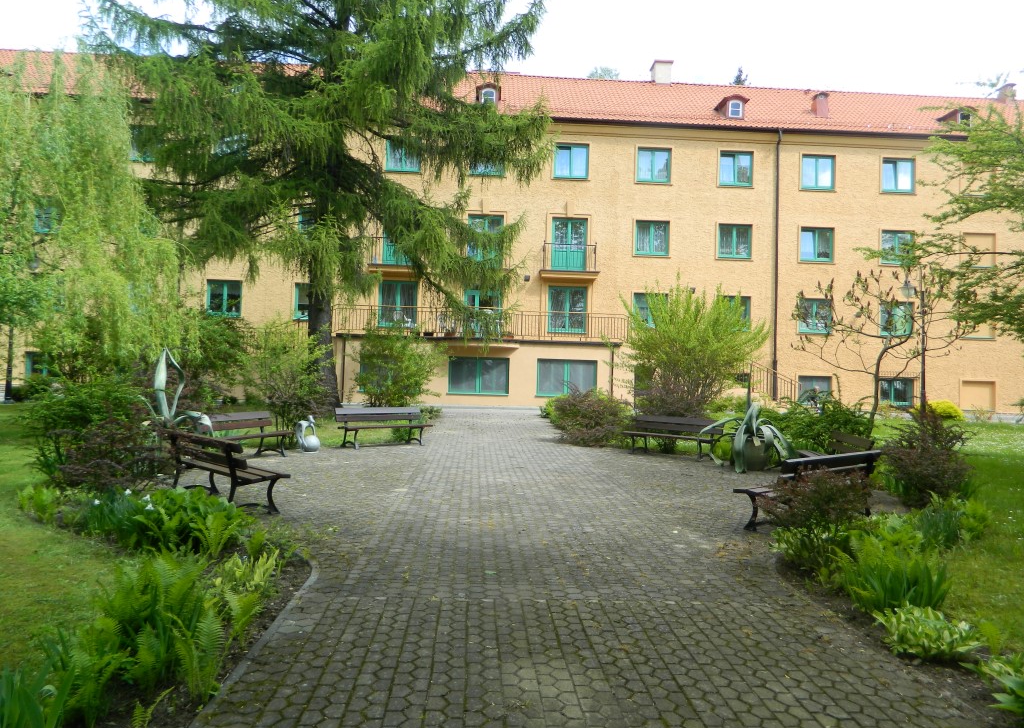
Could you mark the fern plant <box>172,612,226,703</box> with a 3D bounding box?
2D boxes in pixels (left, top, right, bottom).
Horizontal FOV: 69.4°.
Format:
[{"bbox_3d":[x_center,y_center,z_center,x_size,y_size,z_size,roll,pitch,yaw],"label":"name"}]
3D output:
[{"bbox_3d":[-1.499,1.394,3.552,0.240,0.420,0.280,2,-1,-22],"label":"fern plant"}]

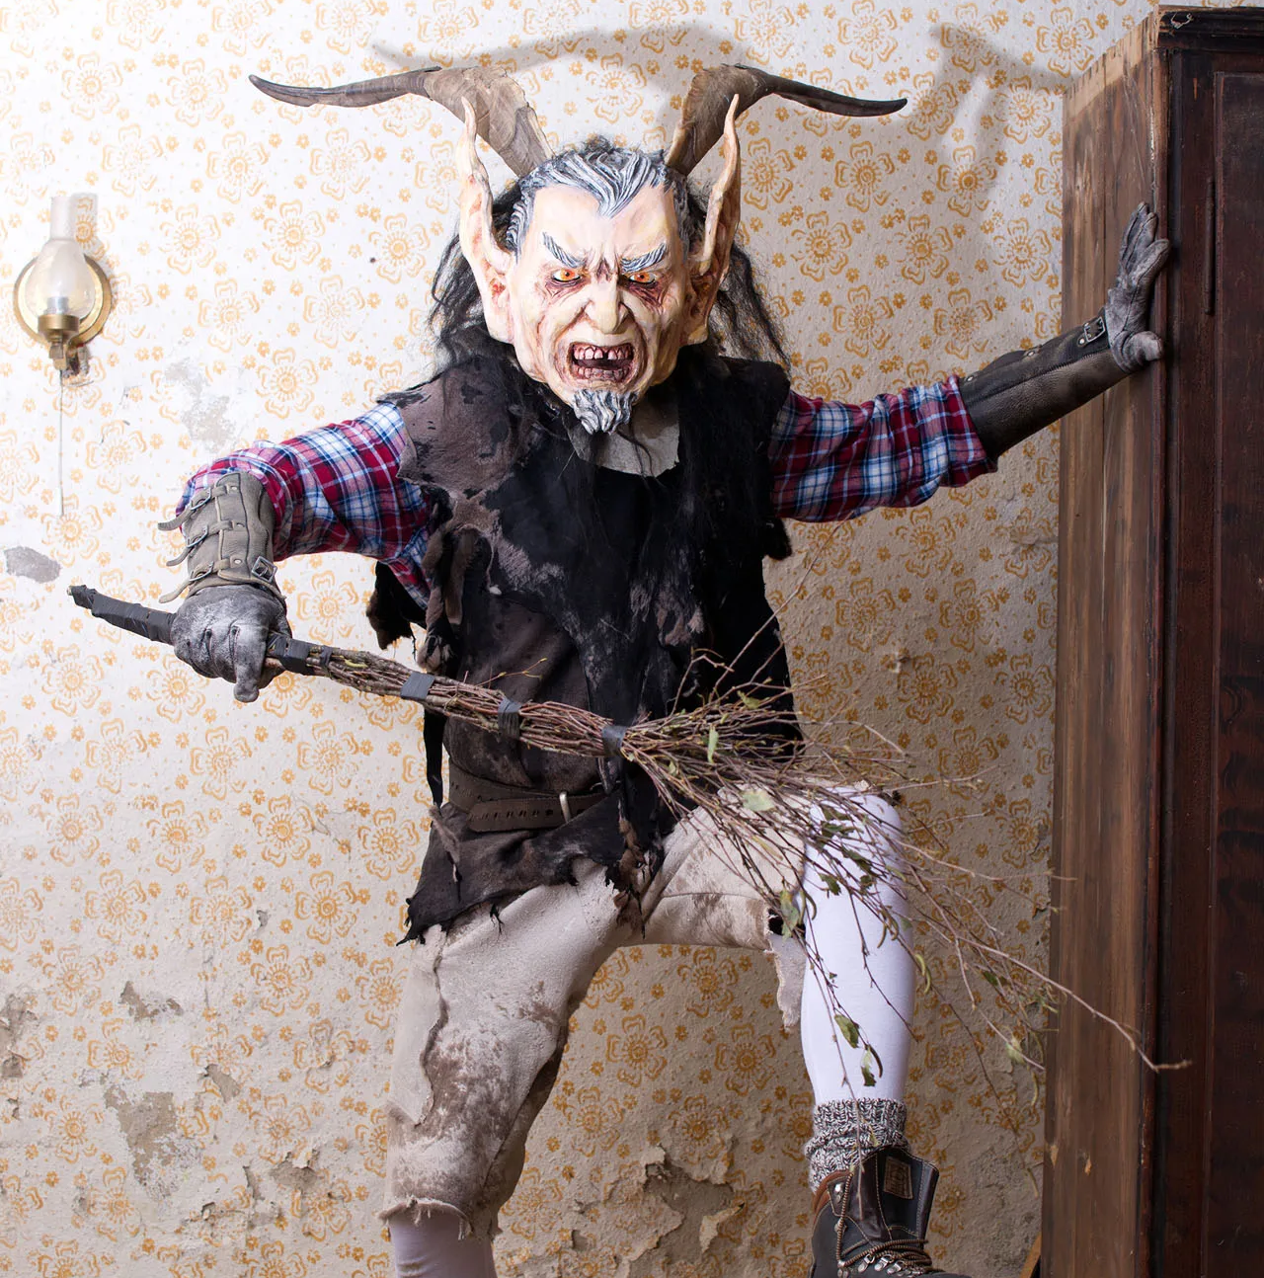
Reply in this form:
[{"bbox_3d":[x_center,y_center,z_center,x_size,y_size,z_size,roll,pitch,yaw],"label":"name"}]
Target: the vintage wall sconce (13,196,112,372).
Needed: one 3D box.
[{"bbox_3d":[-0.813,-0.508,5.260,0.142,0.250,0.135,1,-1,-1],"label":"vintage wall sconce"}]

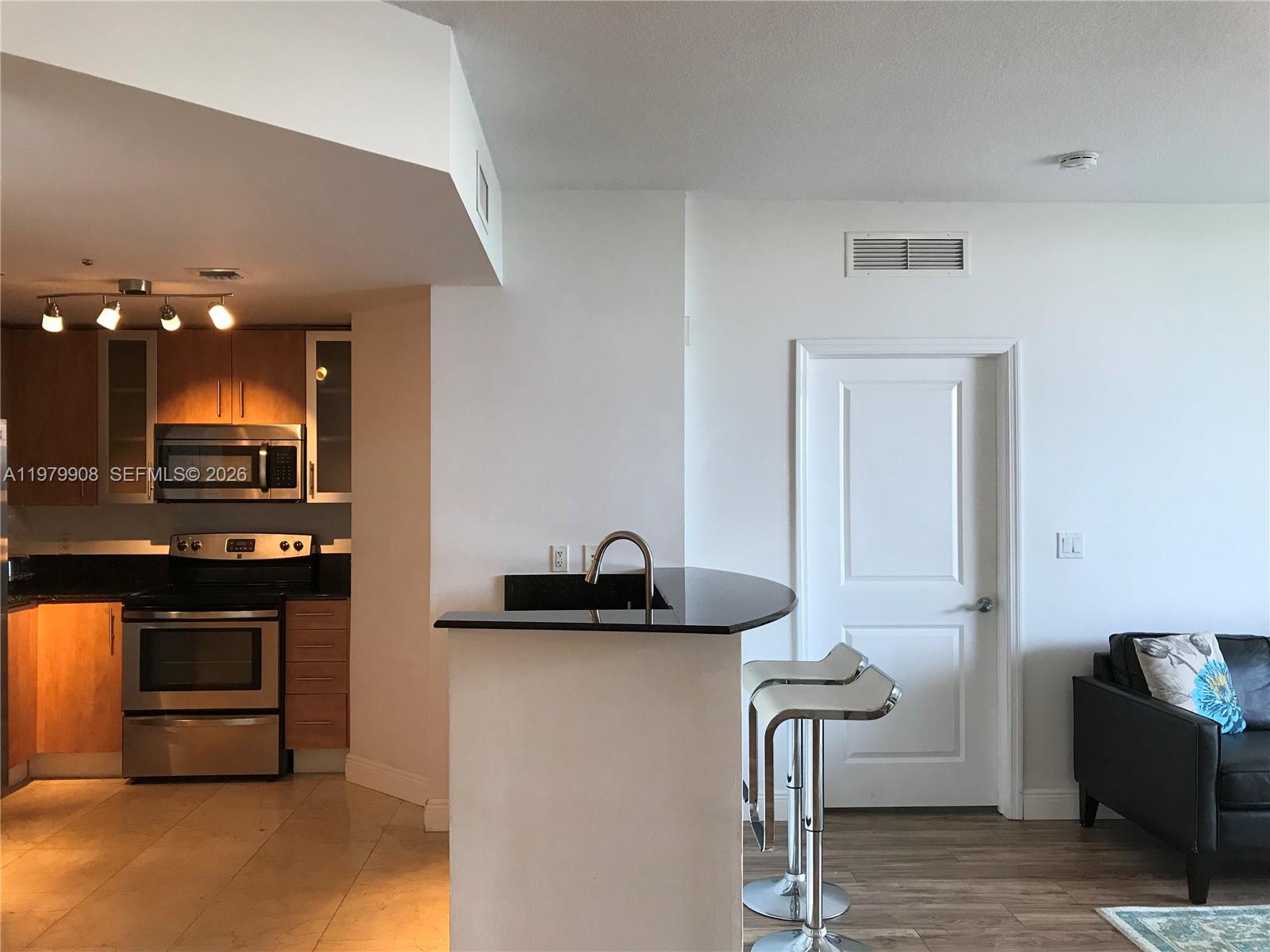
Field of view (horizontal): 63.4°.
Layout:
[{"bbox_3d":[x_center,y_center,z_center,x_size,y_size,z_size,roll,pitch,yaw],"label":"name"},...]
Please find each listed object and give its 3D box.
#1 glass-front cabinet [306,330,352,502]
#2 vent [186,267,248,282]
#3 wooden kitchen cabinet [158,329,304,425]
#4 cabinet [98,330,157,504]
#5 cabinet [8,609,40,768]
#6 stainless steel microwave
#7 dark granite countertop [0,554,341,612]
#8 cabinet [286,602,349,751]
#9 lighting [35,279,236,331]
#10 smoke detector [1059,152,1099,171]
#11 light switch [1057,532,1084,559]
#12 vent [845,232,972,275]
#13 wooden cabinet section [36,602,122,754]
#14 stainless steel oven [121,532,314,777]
[{"bbox_3d":[-1.577,-0.306,5.551,0.300,0.900,0.330,0,-1,-3],"label":"glass-front cabinet"},{"bbox_3d":[-1.670,-0.811,4.185,0.220,0.015,0.270,0,-1,-3],"label":"vent"},{"bbox_3d":[-2.121,-0.516,5.558,0.765,0.503,0.330,0,0,-2],"label":"wooden kitchen cabinet"},{"bbox_3d":[-2.659,-0.307,5.535,0.307,0.909,0.330,0,0,-2],"label":"cabinet"},{"bbox_3d":[-3.243,1.009,4.900,0.585,0.725,0.340,0,0,-2],"label":"cabinet"},{"bbox_3d":[-2.097,-0.064,5.465,0.758,0.405,0.395,0,0,-2],"label":"stainless steel microwave"},{"bbox_3d":[-2.500,0.532,5.300,2.140,0.200,0.800,0,-1,-3],"label":"dark granite countertop"},{"bbox_3d":[-1.611,0.997,5.430,0.305,0.748,0.590,0,0,-2],"label":"cabinet"},{"bbox_3d":[-2.100,-0.714,4.330,0.840,0.200,0.180,0,-1,1],"label":"lighting"},{"bbox_3d":[1.690,-1.191,3.910,0.145,0.045,0.145,0,-1,-3],"label":"smoke detector"},{"bbox_3d":[1.918,0.306,4.516,0.116,0.115,0.012,0,-1,-3],"label":"light switch"},{"bbox_3d":[1.187,-0.966,4.478,0.543,0.194,0.025,0,0,-2],"label":"vent"},{"bbox_3d":[-2.759,1.006,5.400,0.440,0.750,0.570,0,0,-3],"label":"wooden cabinet section"},{"bbox_3d":[-2.141,0.901,5.367,0.759,1.186,0.715,0,0,-2],"label":"stainless steel oven"}]

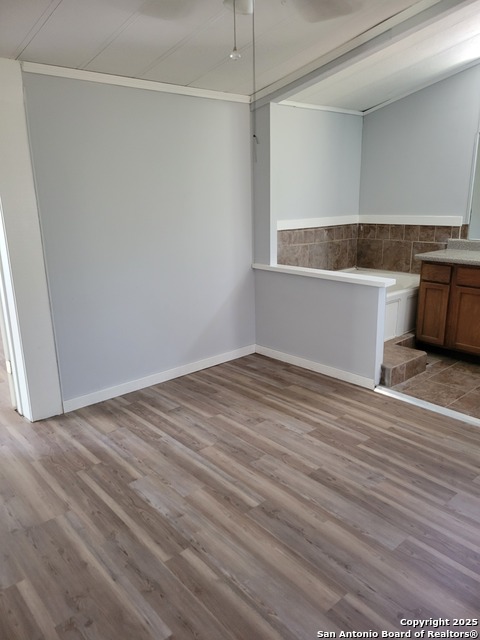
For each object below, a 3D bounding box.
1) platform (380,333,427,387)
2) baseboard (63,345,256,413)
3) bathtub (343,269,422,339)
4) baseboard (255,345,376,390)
[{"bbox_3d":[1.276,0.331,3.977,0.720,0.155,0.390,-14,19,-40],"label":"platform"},{"bbox_3d":[-0.555,0.444,4.022,1.875,0.089,0.015,-14,19,-40],"label":"baseboard"},{"bbox_3d":[1.129,-0.161,4.731,1.570,0.410,1.130,-14,19,-40],"label":"bathtub"},{"bbox_3d":[0.593,0.381,4.143,0.015,0.089,1.317,-14,19,-40],"label":"baseboard"}]

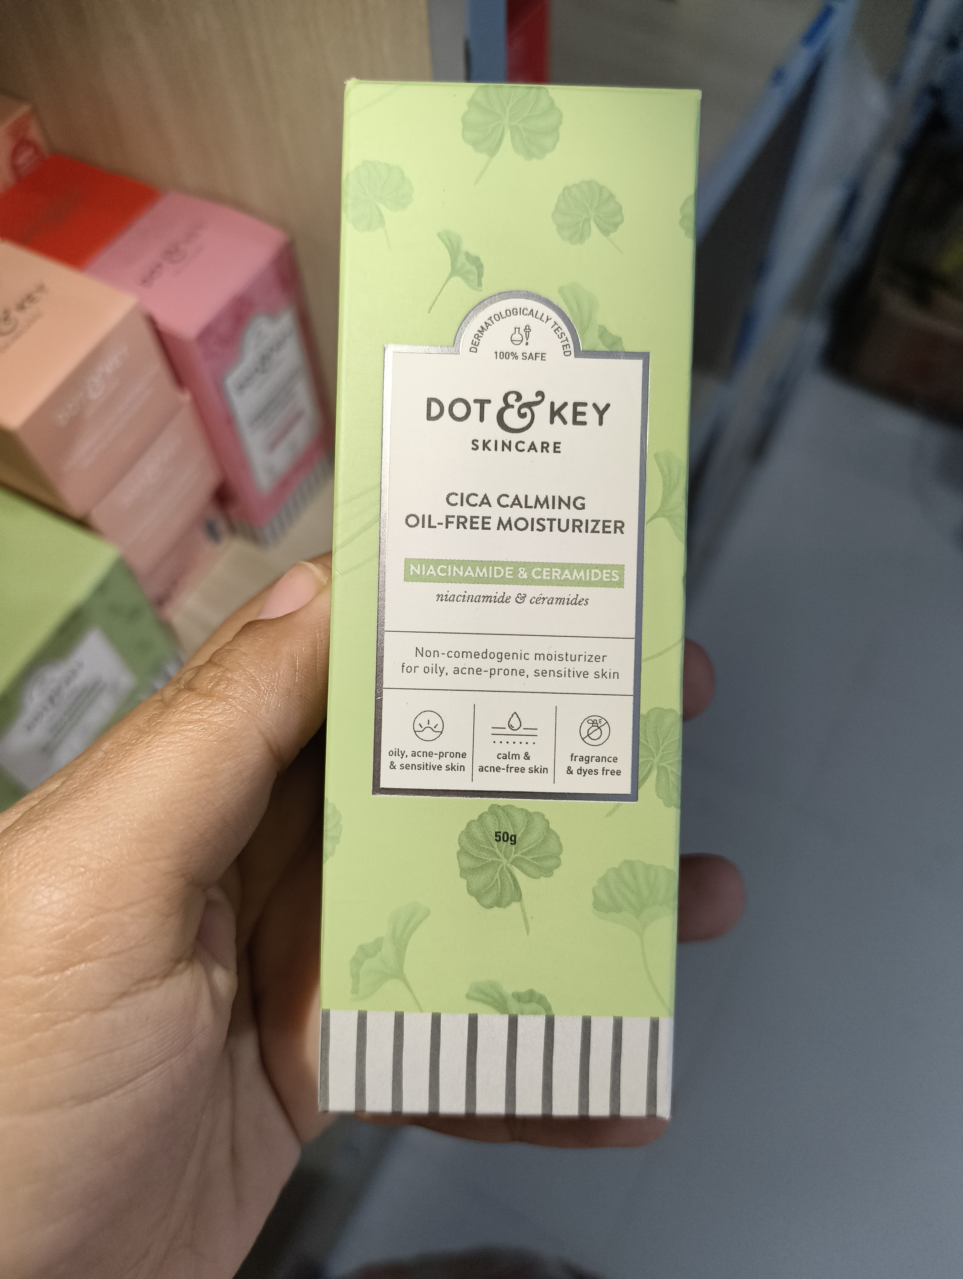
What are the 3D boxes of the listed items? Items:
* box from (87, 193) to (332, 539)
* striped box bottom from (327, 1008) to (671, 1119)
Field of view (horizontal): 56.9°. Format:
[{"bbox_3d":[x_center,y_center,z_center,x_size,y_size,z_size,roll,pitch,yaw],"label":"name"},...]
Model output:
[{"bbox_3d":[-0.089,-0.087,0.308,0.043,0.108,0.045,26,66,11],"label":"box"},{"bbox_3d":[0.002,0.058,0.139,0.048,0.036,0.014,2,91,0],"label":"striped box bottom"}]

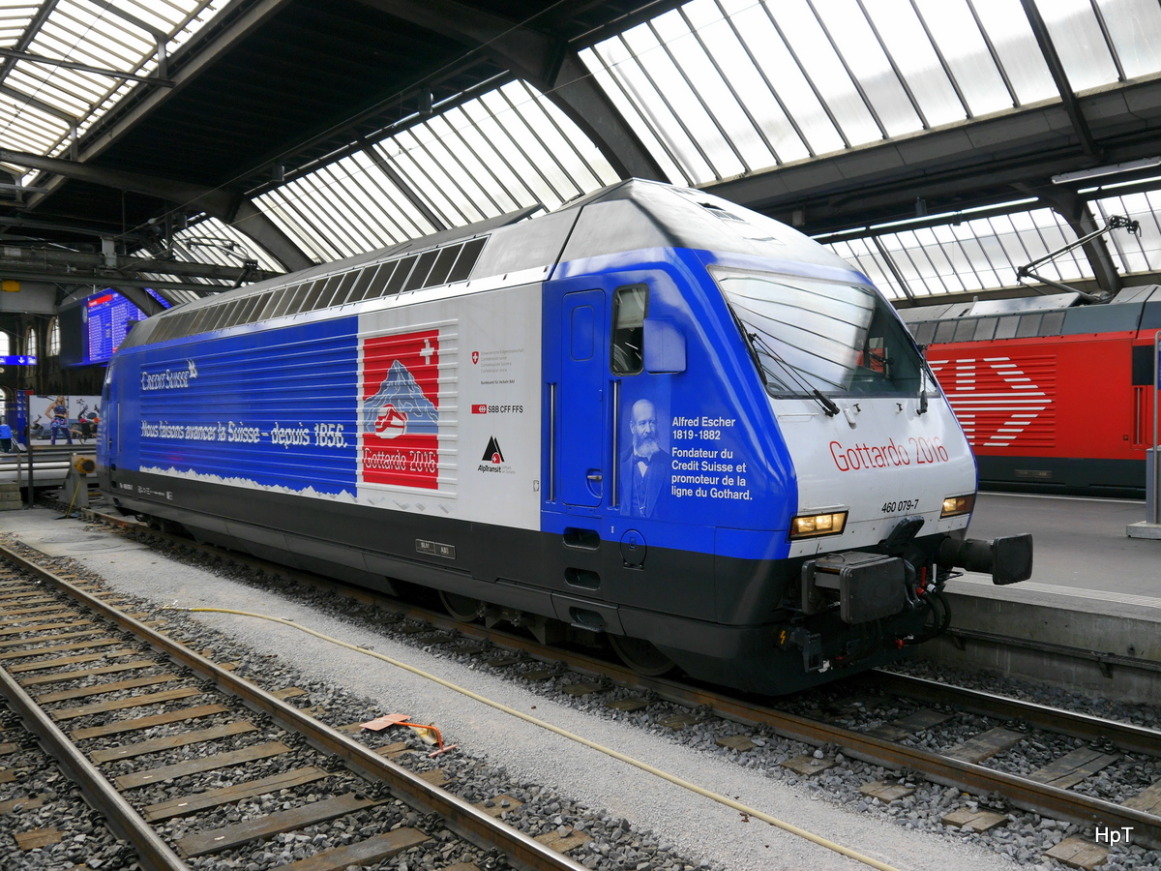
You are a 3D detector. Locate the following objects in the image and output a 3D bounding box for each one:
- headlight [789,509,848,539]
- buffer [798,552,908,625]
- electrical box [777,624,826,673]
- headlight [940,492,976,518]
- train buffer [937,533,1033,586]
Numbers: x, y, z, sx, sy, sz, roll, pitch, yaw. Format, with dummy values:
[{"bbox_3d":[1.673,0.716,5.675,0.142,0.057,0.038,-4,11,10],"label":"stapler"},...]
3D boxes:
[{"bbox_3d":[1.599,0.606,6.767,0.520,0.165,0.100,-2,2,-34],"label":"headlight"},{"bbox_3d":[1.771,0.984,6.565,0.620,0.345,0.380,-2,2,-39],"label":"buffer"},{"bbox_3d":[1.496,1.420,6.787,0.170,0.270,0.270,-2,2,-39],"label":"electrical box"},{"bbox_3d":[2.948,0.554,7.853,0.520,0.165,0.100,-2,2,-44],"label":"headlight"},{"bbox_3d":[3.069,0.921,7.725,0.540,0.345,0.570,-2,2,-39],"label":"train buffer"}]

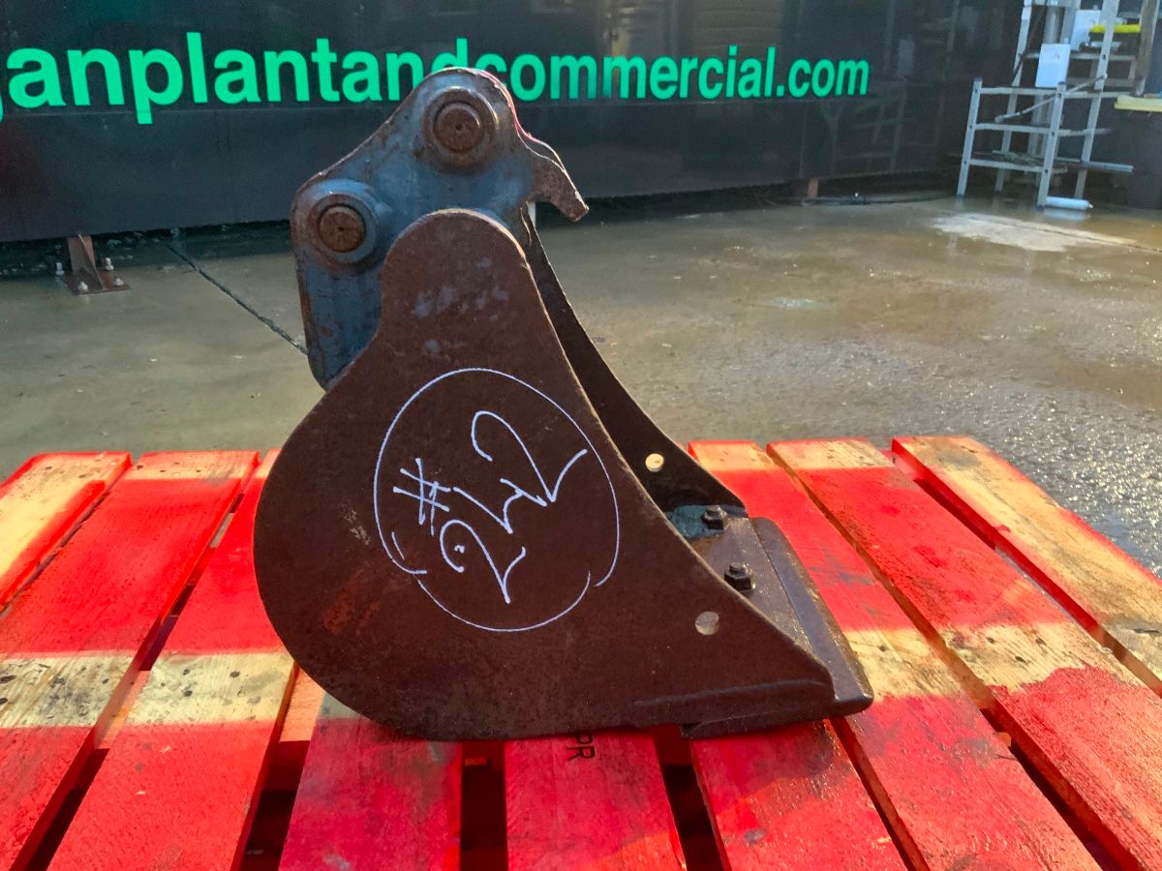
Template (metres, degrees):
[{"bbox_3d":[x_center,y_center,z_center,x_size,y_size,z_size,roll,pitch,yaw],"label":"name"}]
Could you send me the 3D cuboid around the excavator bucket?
[{"bbox_3d":[-0.006,-0.046,0.763,0.423,0.449,0.306,0,20,-3],"label":"excavator bucket"}]

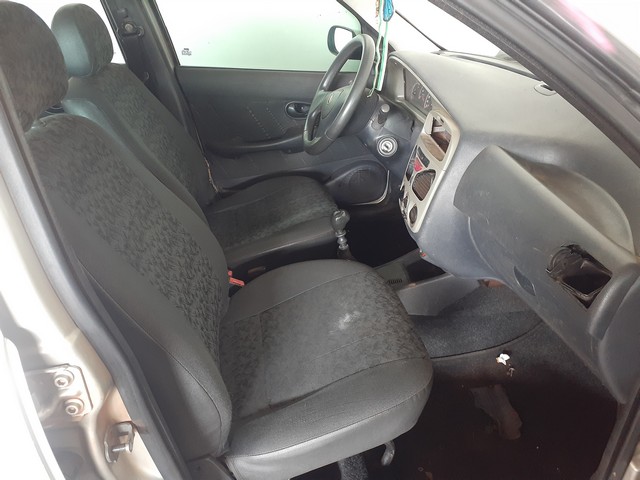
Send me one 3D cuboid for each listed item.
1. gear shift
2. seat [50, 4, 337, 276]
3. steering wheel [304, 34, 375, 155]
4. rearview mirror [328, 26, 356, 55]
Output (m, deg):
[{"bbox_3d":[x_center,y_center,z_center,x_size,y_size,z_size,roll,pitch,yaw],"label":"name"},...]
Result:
[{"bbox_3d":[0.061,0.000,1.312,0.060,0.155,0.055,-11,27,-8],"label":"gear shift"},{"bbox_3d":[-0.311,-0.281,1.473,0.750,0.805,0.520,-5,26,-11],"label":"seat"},{"bbox_3d":[0.062,-0.428,1.503,0.100,0.380,0.380,22,19,-21],"label":"steering wheel"},{"bbox_3d":[0.092,-0.768,1.947,0.090,0.130,0.190,-10,28,-20],"label":"rearview mirror"}]

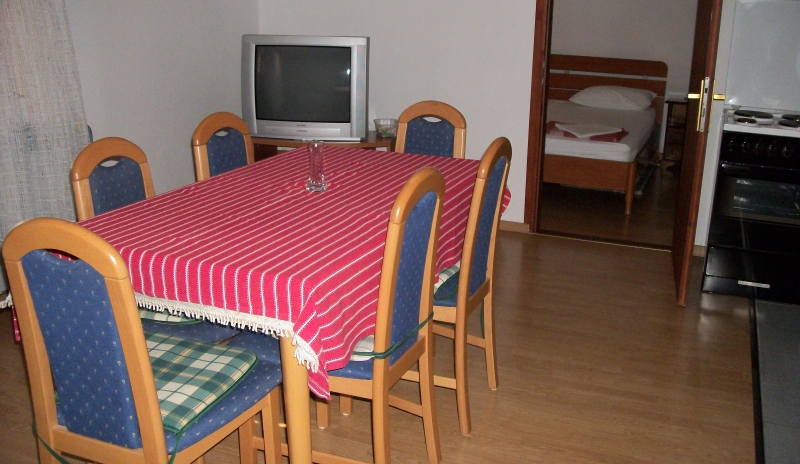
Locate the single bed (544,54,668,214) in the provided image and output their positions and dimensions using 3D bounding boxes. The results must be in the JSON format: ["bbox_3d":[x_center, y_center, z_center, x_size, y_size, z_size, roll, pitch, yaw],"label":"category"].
[{"bbox_3d":[1.479,-0.888,6.092,1.200,0.910,2.000,7,18,22],"label":"single bed"}]

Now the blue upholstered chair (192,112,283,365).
[{"bbox_3d":[-0.493,0.036,2.924,0.520,0.982,0.430,9,19,25],"label":"blue upholstered chair"}]

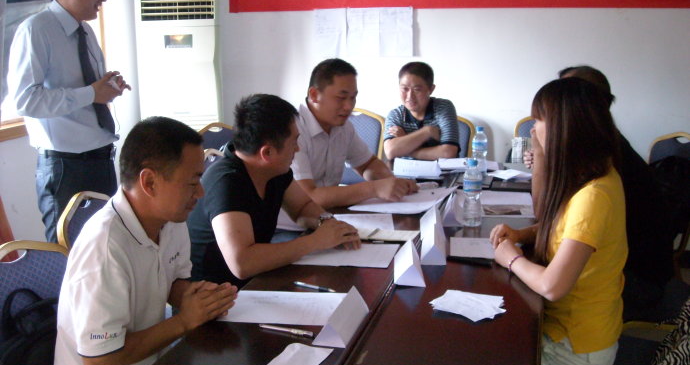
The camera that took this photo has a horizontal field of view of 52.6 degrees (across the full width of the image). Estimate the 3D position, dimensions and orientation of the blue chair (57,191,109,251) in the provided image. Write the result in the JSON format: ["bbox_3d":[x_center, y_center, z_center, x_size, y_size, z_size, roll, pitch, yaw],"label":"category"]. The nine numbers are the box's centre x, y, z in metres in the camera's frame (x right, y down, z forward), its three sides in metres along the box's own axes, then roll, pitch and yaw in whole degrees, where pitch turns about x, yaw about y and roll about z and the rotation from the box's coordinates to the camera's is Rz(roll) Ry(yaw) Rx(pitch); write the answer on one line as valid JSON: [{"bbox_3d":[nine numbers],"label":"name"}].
[{"bbox_3d":[-0.594,0.484,2.374,0.530,0.930,0.440,2,14,11],"label":"blue chair"}]

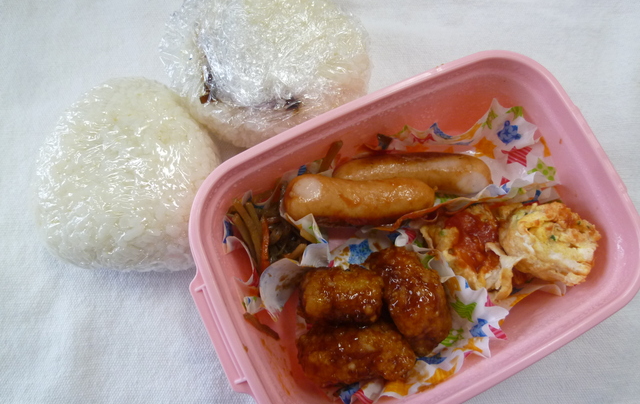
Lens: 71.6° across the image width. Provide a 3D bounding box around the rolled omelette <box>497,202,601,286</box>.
[{"bbox_3d":[0.110,0.021,0.216,0.039,0.032,0.038,20,77,0],"label":"rolled omelette"}]

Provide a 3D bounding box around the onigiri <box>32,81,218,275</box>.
[{"bbox_3d":[-0.087,-0.013,0.207,0.080,0.046,0.090,5,78,-3],"label":"onigiri"}]

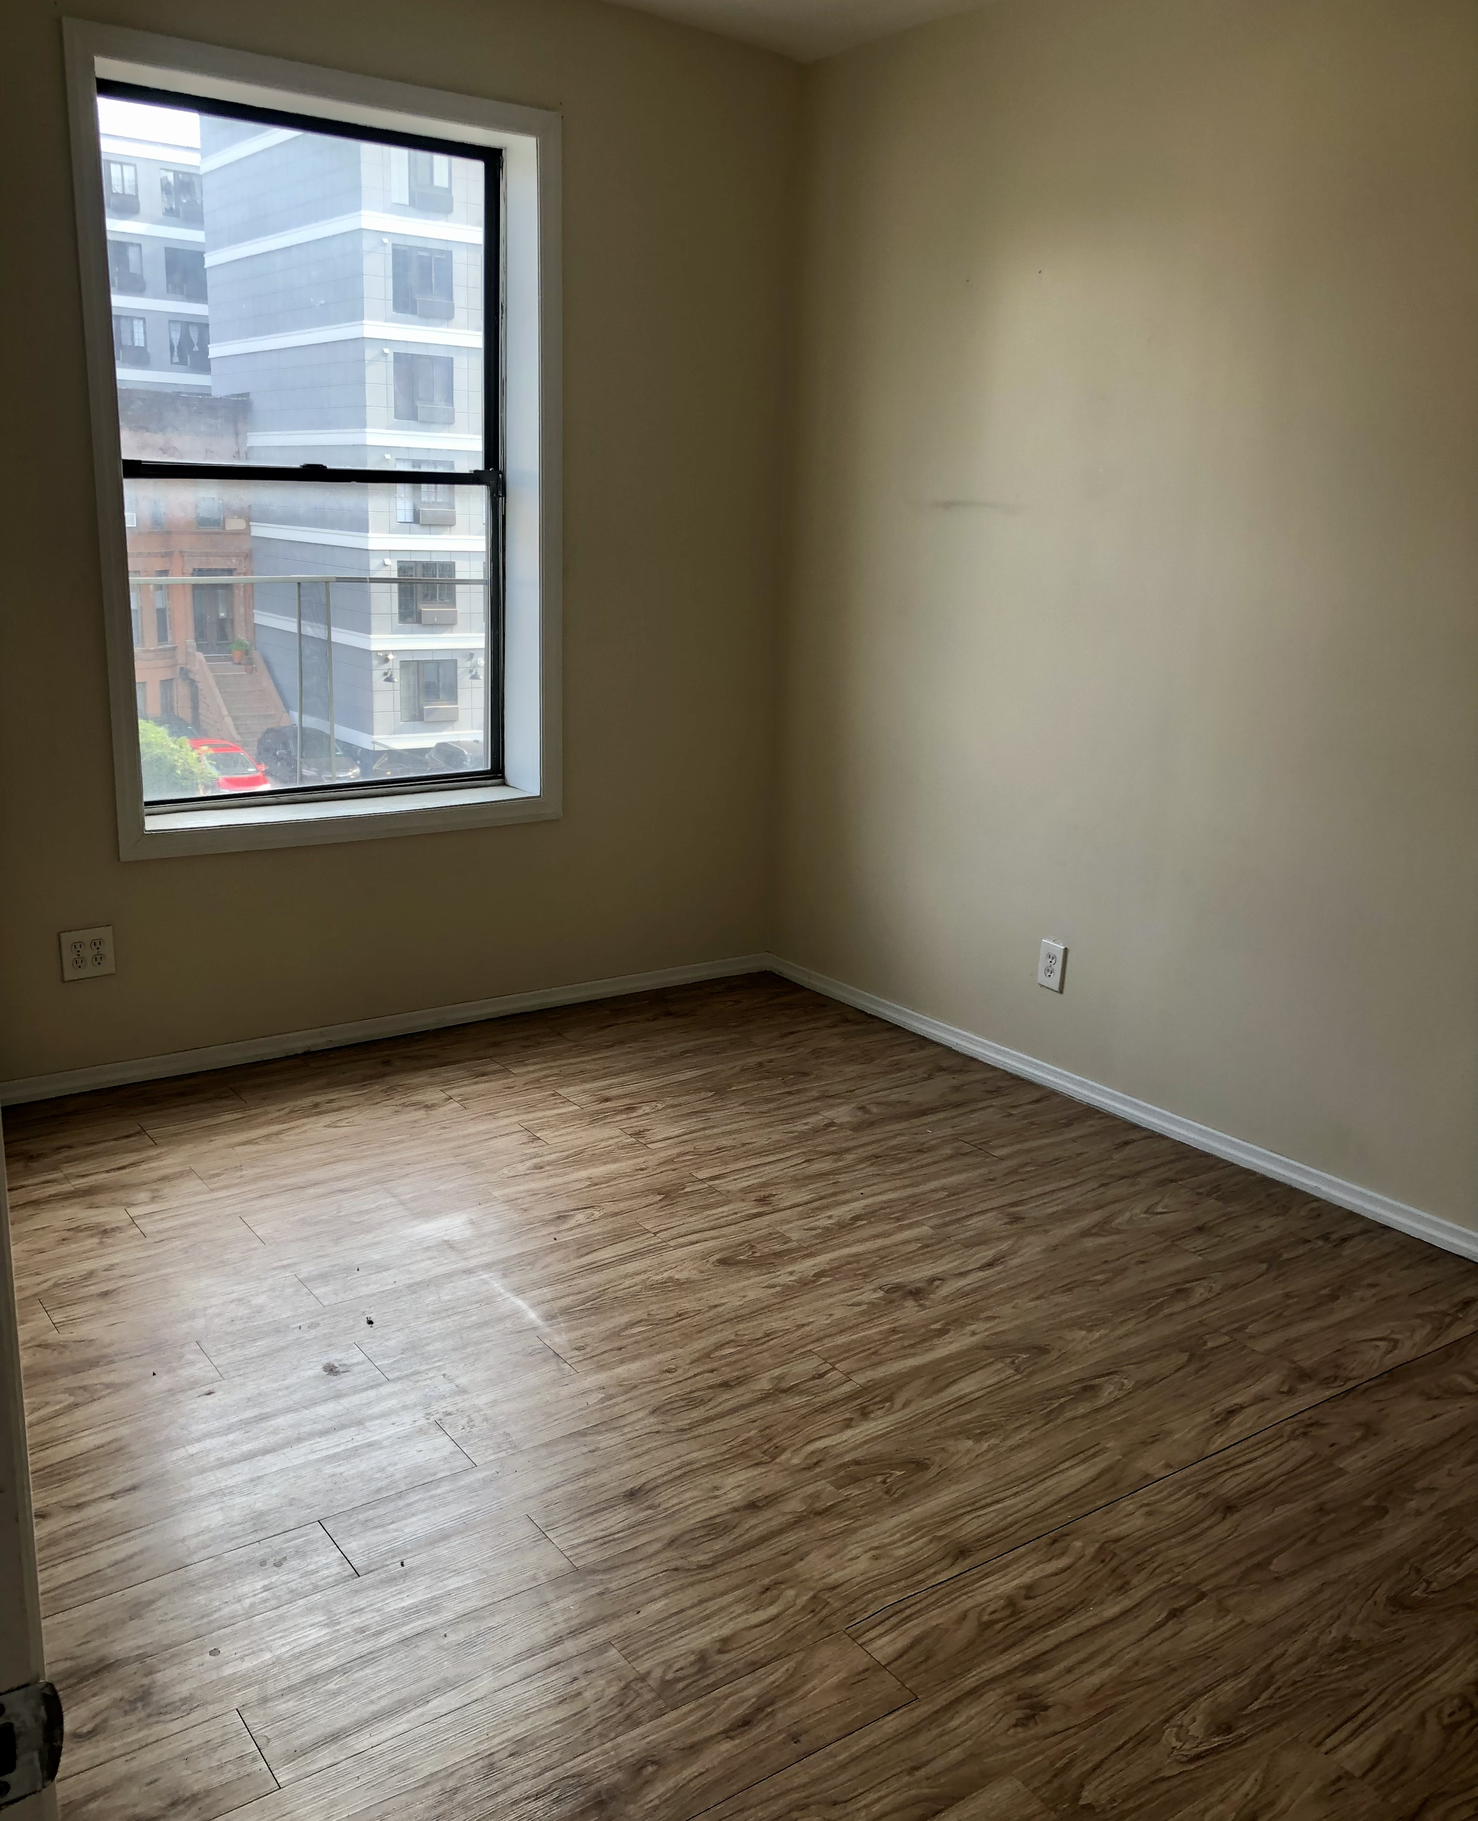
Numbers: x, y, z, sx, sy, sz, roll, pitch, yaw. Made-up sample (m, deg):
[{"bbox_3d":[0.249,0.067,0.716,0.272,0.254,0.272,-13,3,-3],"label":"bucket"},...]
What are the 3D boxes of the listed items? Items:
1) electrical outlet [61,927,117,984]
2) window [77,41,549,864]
[{"bbox_3d":[-1.582,0.108,3.882,0.120,0.119,0.013,-8,17,-35],"label":"electrical outlet"},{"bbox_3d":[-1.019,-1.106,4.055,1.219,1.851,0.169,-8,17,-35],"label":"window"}]

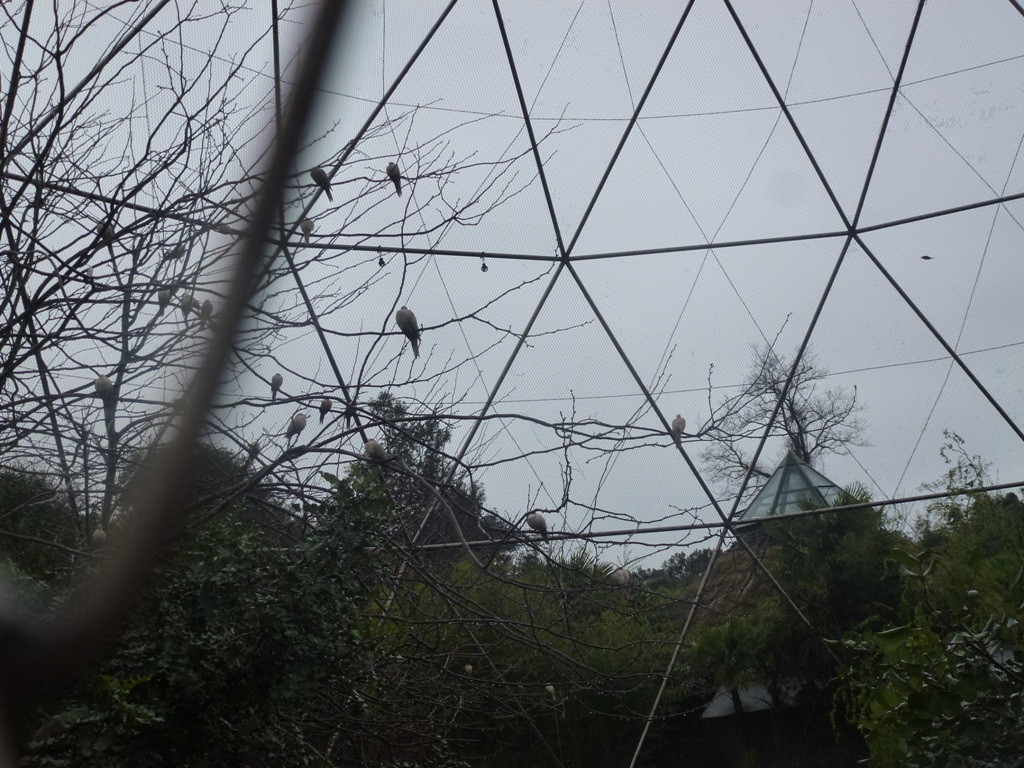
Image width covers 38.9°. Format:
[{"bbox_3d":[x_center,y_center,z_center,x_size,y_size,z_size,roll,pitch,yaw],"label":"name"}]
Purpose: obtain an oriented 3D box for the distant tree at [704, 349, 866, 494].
[{"bbox_3d":[10.302,1.764,55.000,6.200,6.600,6.000,-7,-11,10],"label":"distant tree"}]

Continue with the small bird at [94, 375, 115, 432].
[{"bbox_3d":[-2.302,0.105,8.200,0.110,0.270,0.150,-4,-11,-6],"label":"small bird"}]

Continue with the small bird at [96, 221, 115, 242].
[{"bbox_3d":[-2.658,-0.973,9.500,0.110,0.260,0.170,-9,-11,19],"label":"small bird"}]

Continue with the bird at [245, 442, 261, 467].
[{"bbox_3d":[-2.202,0.607,12.300,0.110,0.230,0.170,5,-15,-44],"label":"bird"}]

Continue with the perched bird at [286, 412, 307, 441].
[{"bbox_3d":[-1.784,0.360,12.000,0.180,0.240,0.110,-8,-11,16],"label":"perched bird"}]

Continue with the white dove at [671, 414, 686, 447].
[{"bbox_3d":[1.310,0.366,11.400,0.115,0.260,0.150,-9,-11,21],"label":"white dove"}]

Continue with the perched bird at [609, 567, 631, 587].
[{"bbox_3d":[0.696,1.261,9.300,0.120,0.220,0.180,-14,-14,38],"label":"perched bird"}]

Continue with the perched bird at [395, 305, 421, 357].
[{"bbox_3d":[-0.536,-0.268,7.400,0.115,0.275,0.160,0,-12,-26],"label":"perched bird"}]

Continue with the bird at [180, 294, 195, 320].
[{"bbox_3d":[-2.865,-0.667,12.800,0.110,0.250,0.160,-5,-11,-1],"label":"bird"}]

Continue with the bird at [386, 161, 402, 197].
[{"bbox_3d":[-0.908,-1.588,11.200,0.110,0.265,0.155,0,-12,-26],"label":"bird"}]

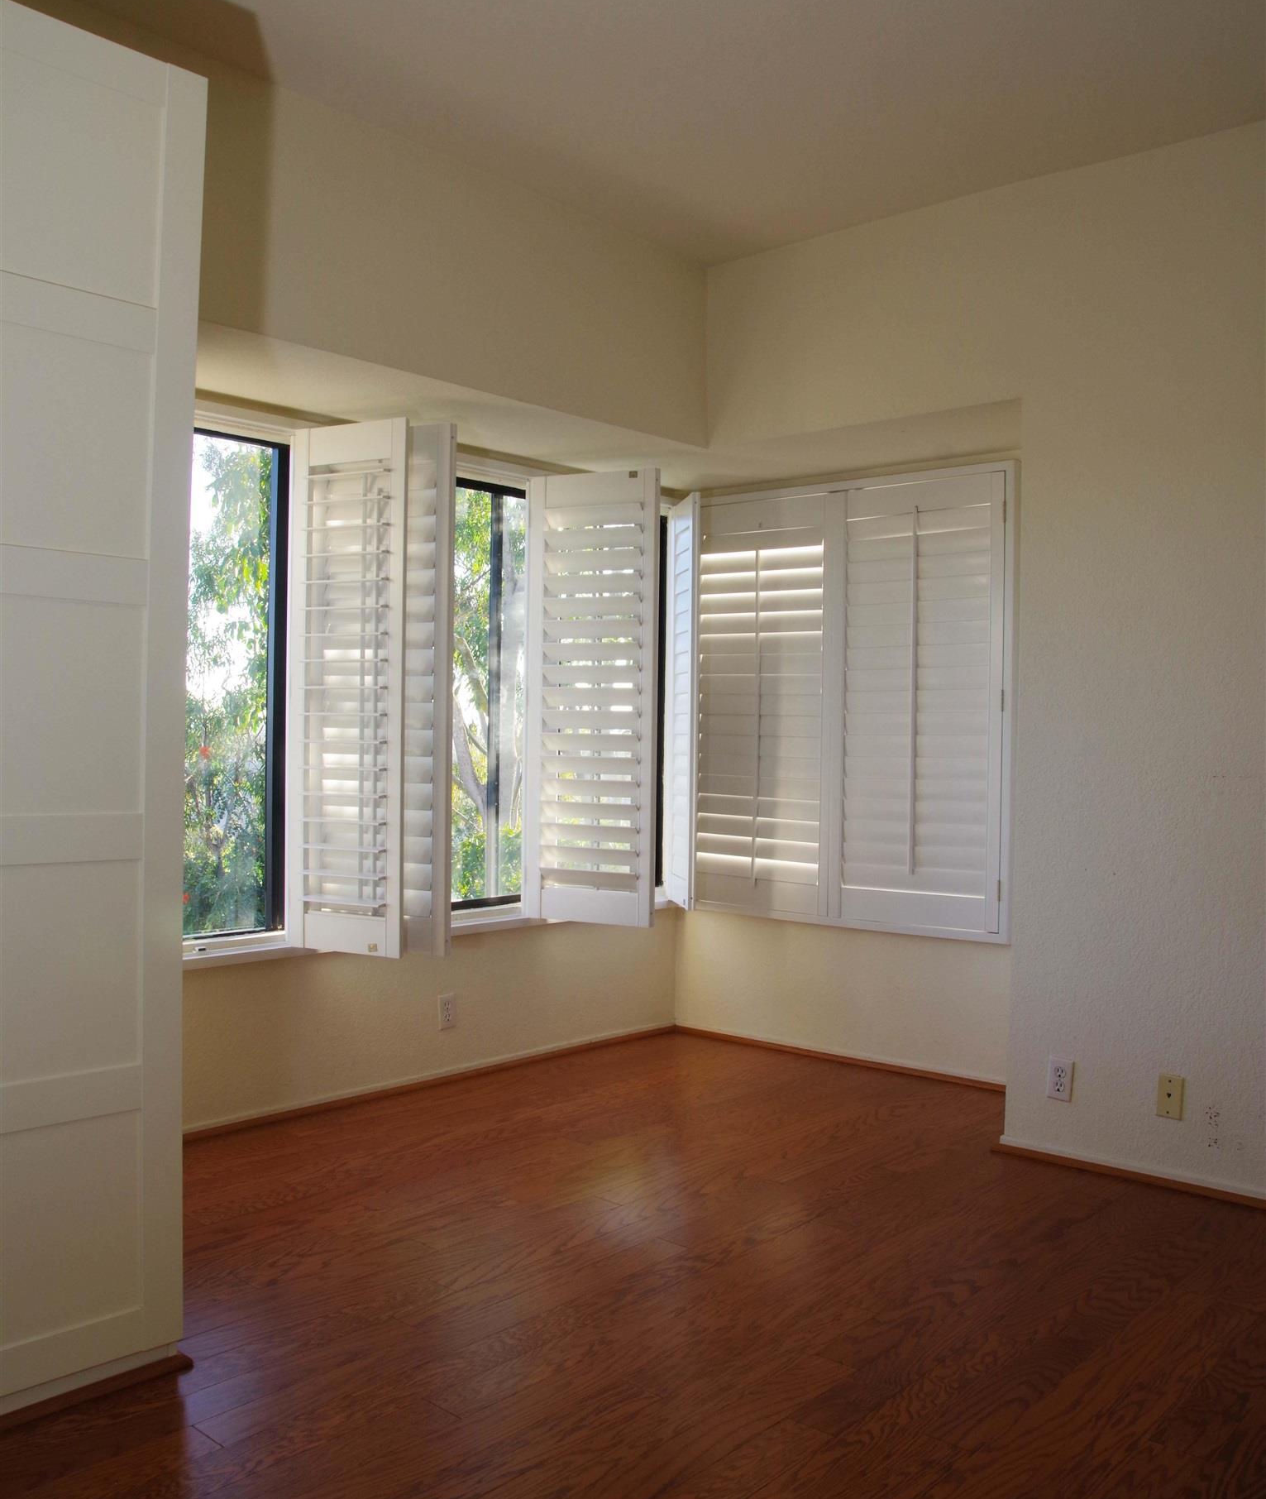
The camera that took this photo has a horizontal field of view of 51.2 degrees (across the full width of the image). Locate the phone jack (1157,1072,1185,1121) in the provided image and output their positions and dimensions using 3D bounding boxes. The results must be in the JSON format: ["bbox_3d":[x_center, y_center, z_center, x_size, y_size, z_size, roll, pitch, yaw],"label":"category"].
[{"bbox_3d":[1.426,0.920,3.500,0.071,0.115,0.008,1,0,42],"label":"phone jack"}]

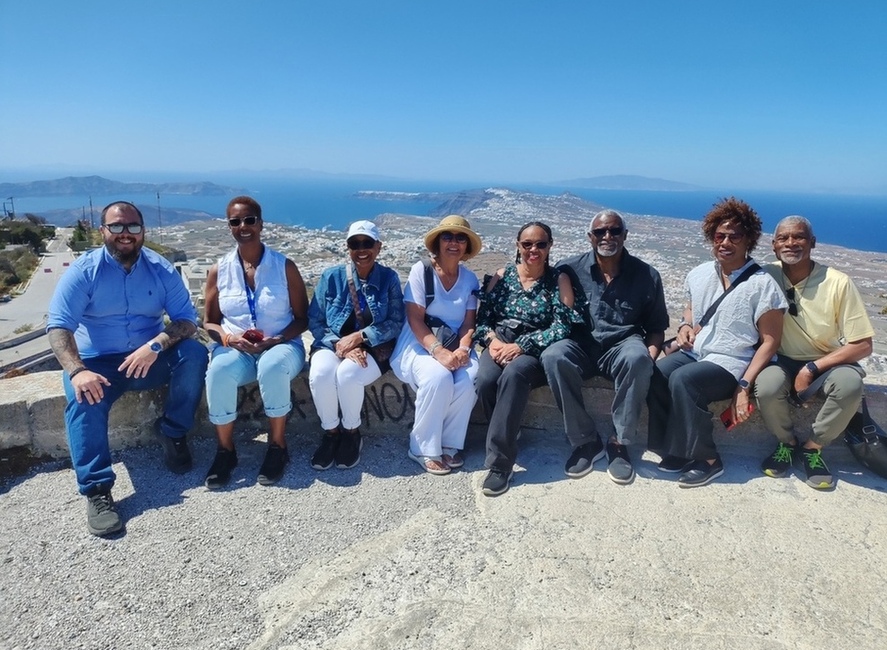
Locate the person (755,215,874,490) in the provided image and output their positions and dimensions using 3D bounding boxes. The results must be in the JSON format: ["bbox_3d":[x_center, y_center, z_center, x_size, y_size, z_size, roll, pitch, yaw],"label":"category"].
[{"bbox_3d":[1.668,0.082,2.891,0.548,1.106,0.812,7,14,19],"label":"person"}]

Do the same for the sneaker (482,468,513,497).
[{"bbox_3d":[0.246,0.604,2.686,0.102,0.102,0.274,6,14,18],"label":"sneaker"}]

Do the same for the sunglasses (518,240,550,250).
[{"bbox_3d":[0.418,-0.365,2.946,0.142,0.046,0.142,4,13,8],"label":"sunglasses"}]

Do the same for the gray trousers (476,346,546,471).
[{"bbox_3d":[0.341,0.314,2.909,0.376,0.487,0.721,5,14,14],"label":"gray trousers"}]

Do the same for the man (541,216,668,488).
[{"bbox_3d":[0.735,0.041,2.946,0.589,1.106,0.771,4,14,11],"label":"man"}]

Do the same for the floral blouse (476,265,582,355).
[{"bbox_3d":[0.392,-0.038,2.971,0.477,0.457,0.406,4,13,10],"label":"floral blouse"}]

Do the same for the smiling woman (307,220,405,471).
[{"bbox_3d":[-0.398,0.053,2.925,0.457,1.025,0.650,1,13,-2],"label":"smiling woman"}]

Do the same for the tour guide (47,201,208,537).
[{"bbox_3d":[-1.302,0.070,2.581,0.650,1.096,0.995,-1,14,-12],"label":"tour guide"}]

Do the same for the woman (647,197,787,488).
[{"bbox_3d":[1.253,0.037,2.875,0.507,1.177,0.812,8,15,24],"label":"woman"}]

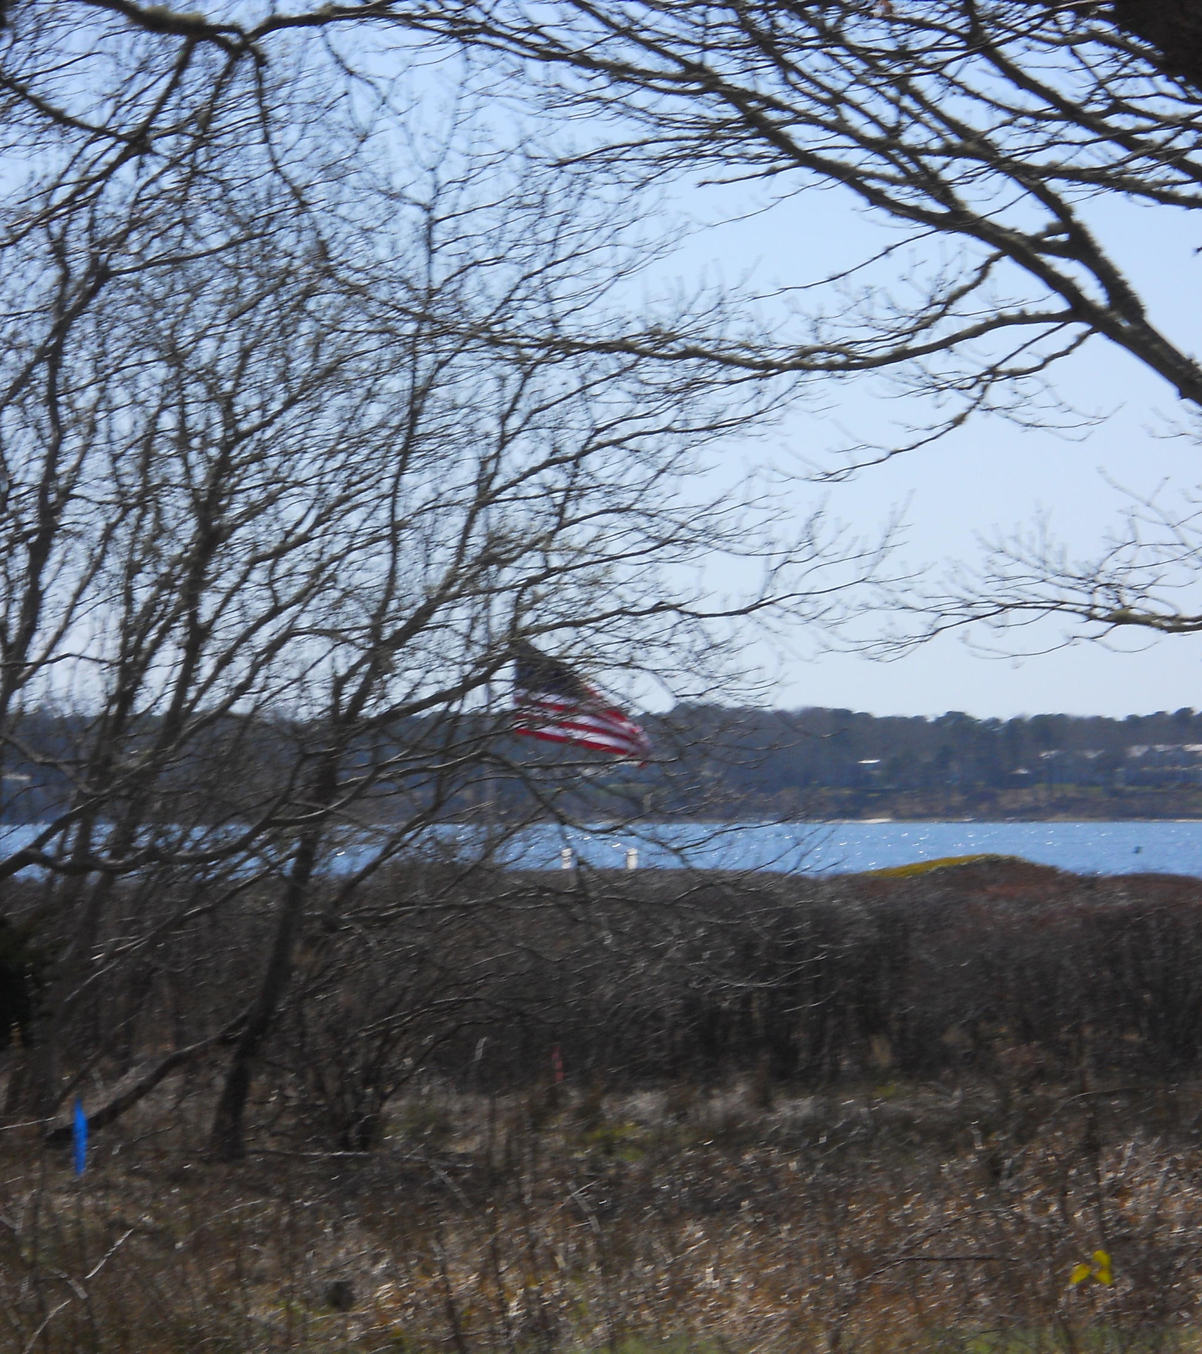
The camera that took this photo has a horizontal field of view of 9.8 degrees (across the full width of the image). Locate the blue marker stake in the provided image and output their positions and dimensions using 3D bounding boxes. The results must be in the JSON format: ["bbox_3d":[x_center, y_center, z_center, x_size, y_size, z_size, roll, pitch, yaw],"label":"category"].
[{"bbox_3d":[-2.013,1.776,27.000,0.058,0.320,0.035,0,-1,0],"label":"blue marker stake"}]

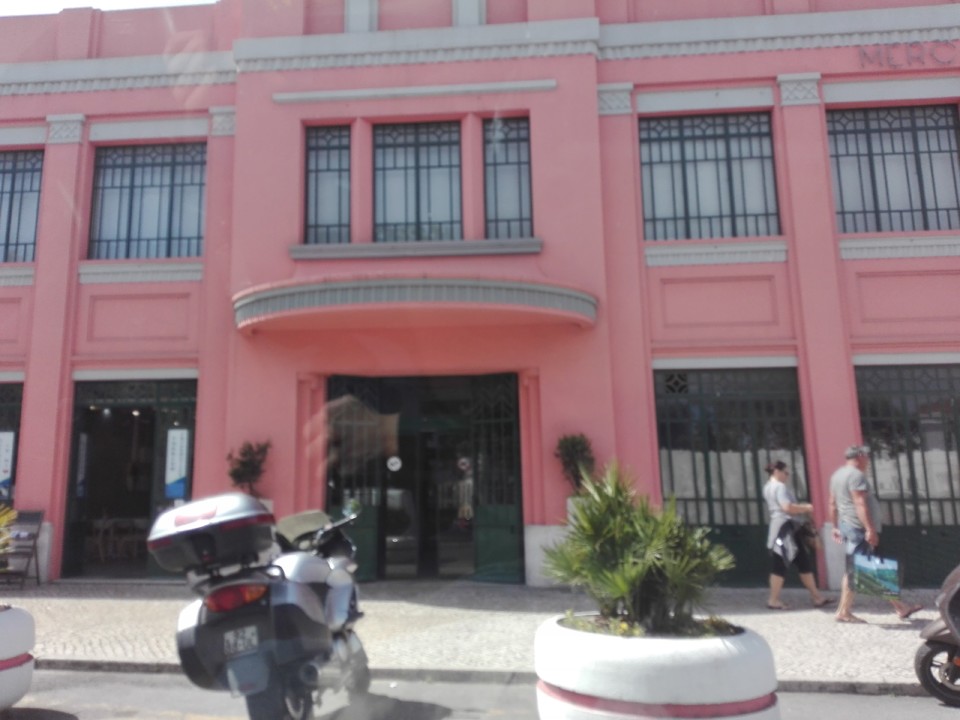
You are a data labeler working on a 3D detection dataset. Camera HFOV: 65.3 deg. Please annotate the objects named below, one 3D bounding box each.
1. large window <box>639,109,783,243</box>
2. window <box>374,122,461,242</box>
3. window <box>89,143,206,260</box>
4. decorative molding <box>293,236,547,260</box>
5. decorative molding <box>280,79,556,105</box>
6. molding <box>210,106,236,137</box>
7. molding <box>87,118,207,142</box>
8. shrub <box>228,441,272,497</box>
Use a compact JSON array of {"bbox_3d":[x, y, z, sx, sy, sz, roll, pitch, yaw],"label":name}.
[{"bbox_3d":[3.274,-2.613,10.748,1.890,1.857,0.140,-2,-9,4],"label":"large window"},{"bbox_3d":[-0.883,-2.542,10.746,1.260,1.786,0.120,-1,-9,4],"label":"window"},{"bbox_3d":[-4.867,-2.320,11.025,1.716,1.728,0.120,-1,-8,5],"label":"window"},{"bbox_3d":[-0.896,-1.495,10.297,3.451,0.211,0.220,-2,-9,4],"label":"decorative molding"},{"bbox_3d":[-0.918,-3.697,10.400,3.941,0.126,0.110,-1,-8,5],"label":"decorative molding"},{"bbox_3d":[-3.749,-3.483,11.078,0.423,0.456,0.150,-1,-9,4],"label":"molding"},{"bbox_3d":[-4.947,-3.426,11.248,1.813,0.291,0.120,-1,-9,4],"label":"molding"},{"bbox_3d":[-3.128,1.481,10.144,0.530,0.743,0.520,-1,-10,5],"label":"shrub"}]

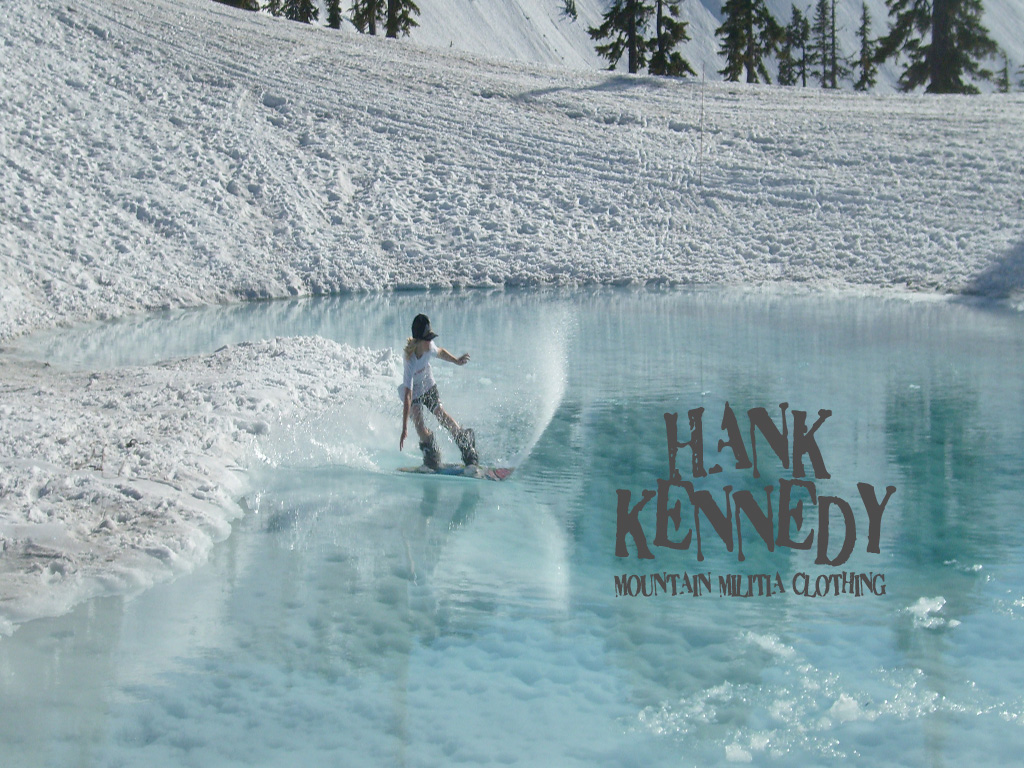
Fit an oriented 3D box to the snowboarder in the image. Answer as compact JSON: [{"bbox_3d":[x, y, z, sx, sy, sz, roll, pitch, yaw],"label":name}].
[{"bbox_3d":[-0.763,0.067,13.200,0.830,1.630,0.600,-1,9,-5],"label":"snowboarder"}]

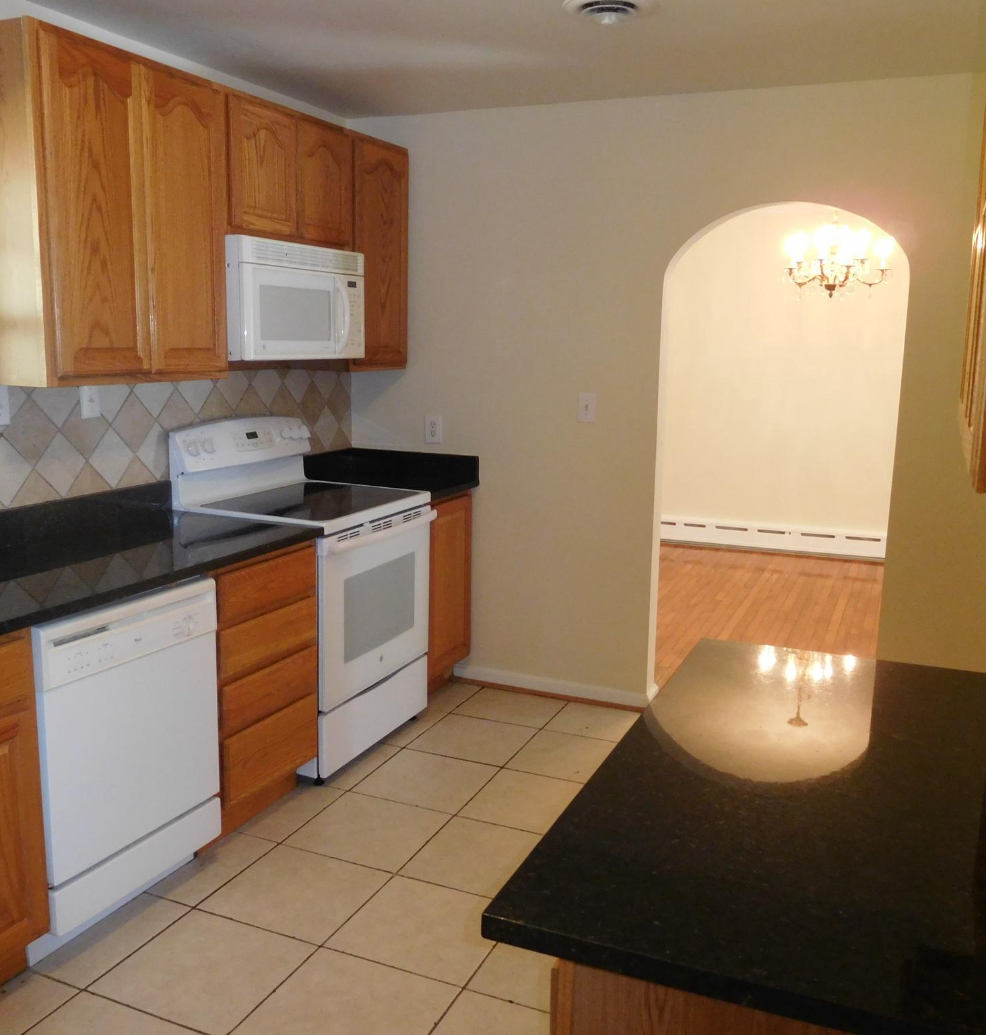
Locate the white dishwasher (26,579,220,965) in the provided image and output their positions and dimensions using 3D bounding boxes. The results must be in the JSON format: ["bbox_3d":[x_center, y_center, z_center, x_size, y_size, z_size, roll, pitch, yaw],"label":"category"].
[{"bbox_3d":[-1.179,0.609,2.675,0.613,0.856,0.597,5,11,23],"label":"white dishwasher"}]

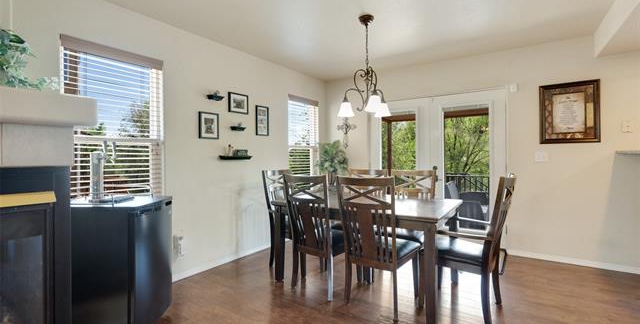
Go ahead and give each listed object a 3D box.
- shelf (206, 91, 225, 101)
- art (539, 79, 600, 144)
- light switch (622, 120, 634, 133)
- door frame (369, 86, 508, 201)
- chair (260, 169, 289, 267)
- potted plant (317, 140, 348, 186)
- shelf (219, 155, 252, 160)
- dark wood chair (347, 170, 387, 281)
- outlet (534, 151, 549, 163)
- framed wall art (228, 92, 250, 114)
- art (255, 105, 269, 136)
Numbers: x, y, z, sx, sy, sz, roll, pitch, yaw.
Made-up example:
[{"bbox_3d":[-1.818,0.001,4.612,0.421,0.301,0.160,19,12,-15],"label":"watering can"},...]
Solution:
[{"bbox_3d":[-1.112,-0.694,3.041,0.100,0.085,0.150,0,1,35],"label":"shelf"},{"bbox_3d":[2.721,-0.534,3.104,0.500,0.655,0.035,0,1,35],"label":"art"},{"bbox_3d":[3.100,-0.350,2.859,0.075,0.117,0.010,0,1,35],"label":"light switch"},{"bbox_3d":[1.571,0.091,4.022,1.810,2.050,0.130,0,1,35],"label":"door frame"},{"bbox_3d":[-0.264,0.617,3.142,0.610,1.040,0.540,0,1,35],"label":"chair"},{"bbox_3d":[0.192,0.007,4.200,0.450,0.680,0.450,0,1,0],"label":"potted plant"},{"bbox_3d":[-0.948,-0.047,3.231,0.100,0.045,0.395,0,1,35],"label":"shelf"},{"bbox_3d":[0.404,0.614,2.978,0.470,1.055,0.530,0,1,35],"label":"dark wood chair"},{"bbox_3d":[2.555,-0.053,3.279,0.118,0.120,0.010,0,1,35],"label":"outlet"},{"bbox_3d":[-0.959,-0.684,3.332,0.025,0.227,0.285,0,1,35],"label":"framed wall art"},{"bbox_3d":[-0.727,-0.519,3.613,0.025,0.370,0.205,0,1,35],"label":"art"}]

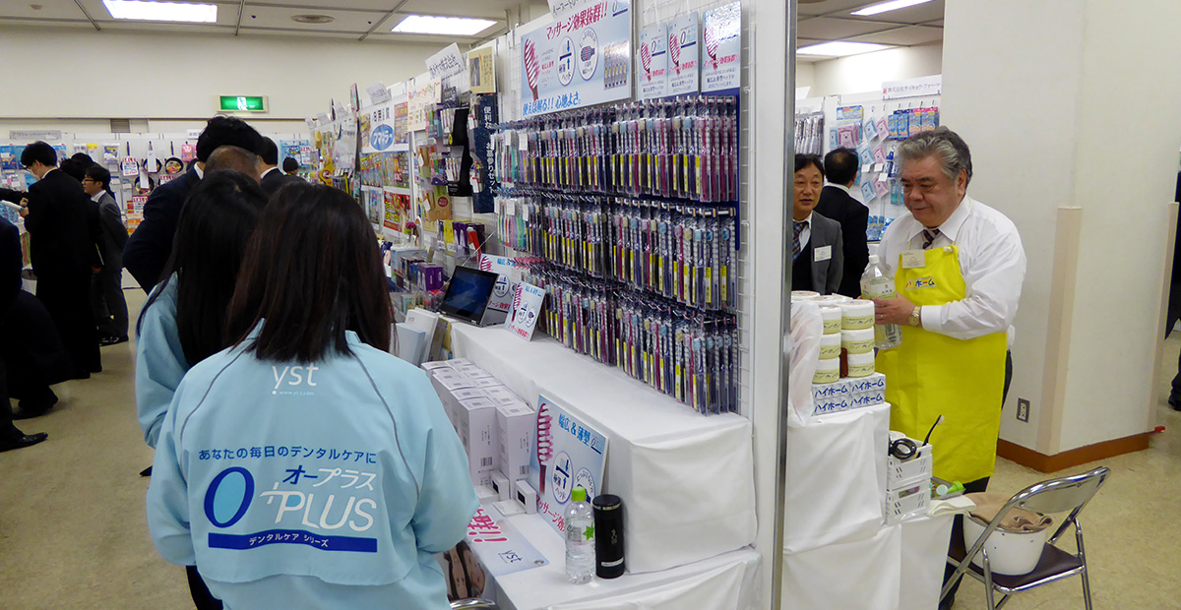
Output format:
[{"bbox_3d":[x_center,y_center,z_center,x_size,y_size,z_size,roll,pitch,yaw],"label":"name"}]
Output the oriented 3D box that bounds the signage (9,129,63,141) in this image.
[{"bbox_3d":[-7.500,-2.293,11.076,0.592,0.121,0.020,-6,11,-24],"label":"signage"}]

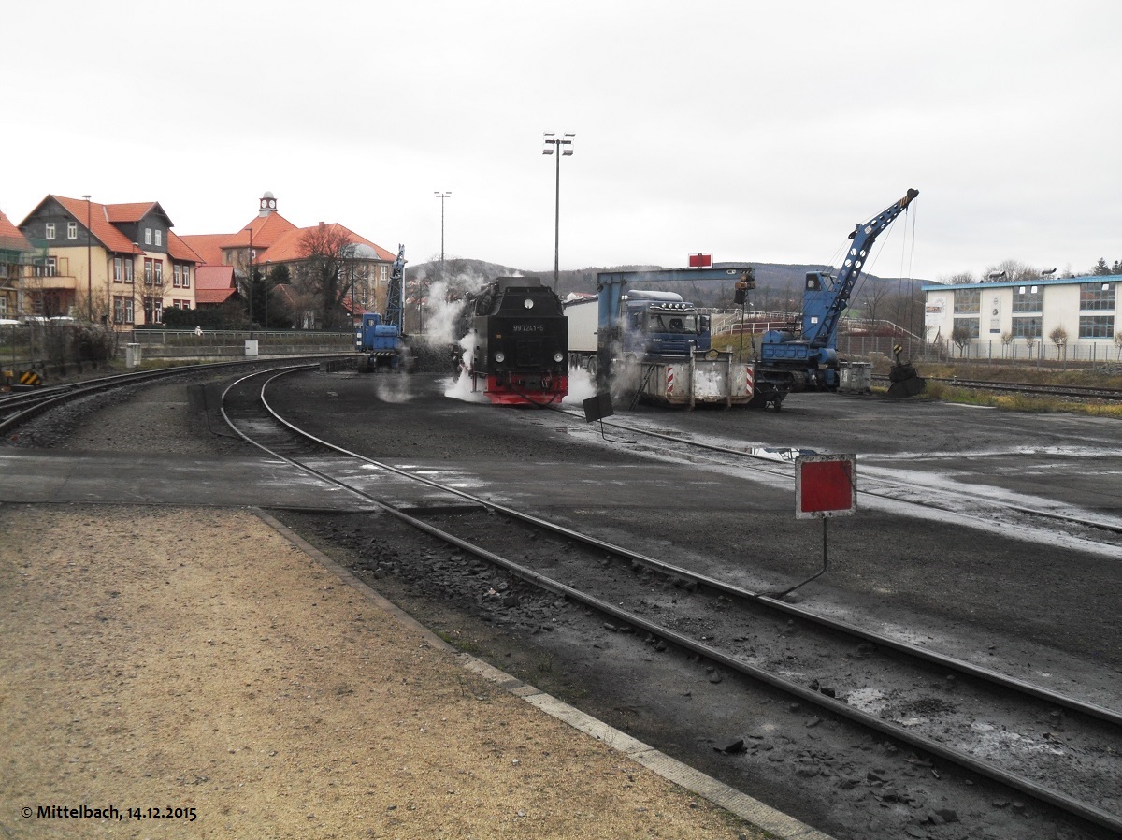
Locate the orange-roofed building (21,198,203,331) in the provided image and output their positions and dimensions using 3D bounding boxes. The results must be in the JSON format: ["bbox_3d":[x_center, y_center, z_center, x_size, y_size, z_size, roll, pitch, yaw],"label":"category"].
[{"bbox_3d":[-43.600,-14.723,110.087,10.000,12.600,16.600,1,5,10],"label":"orange-roofed building"}]

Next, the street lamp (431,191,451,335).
[{"bbox_3d":[-9.071,-11.346,86.379,1.400,12.160,0.700,0,4,-6],"label":"street lamp"}]

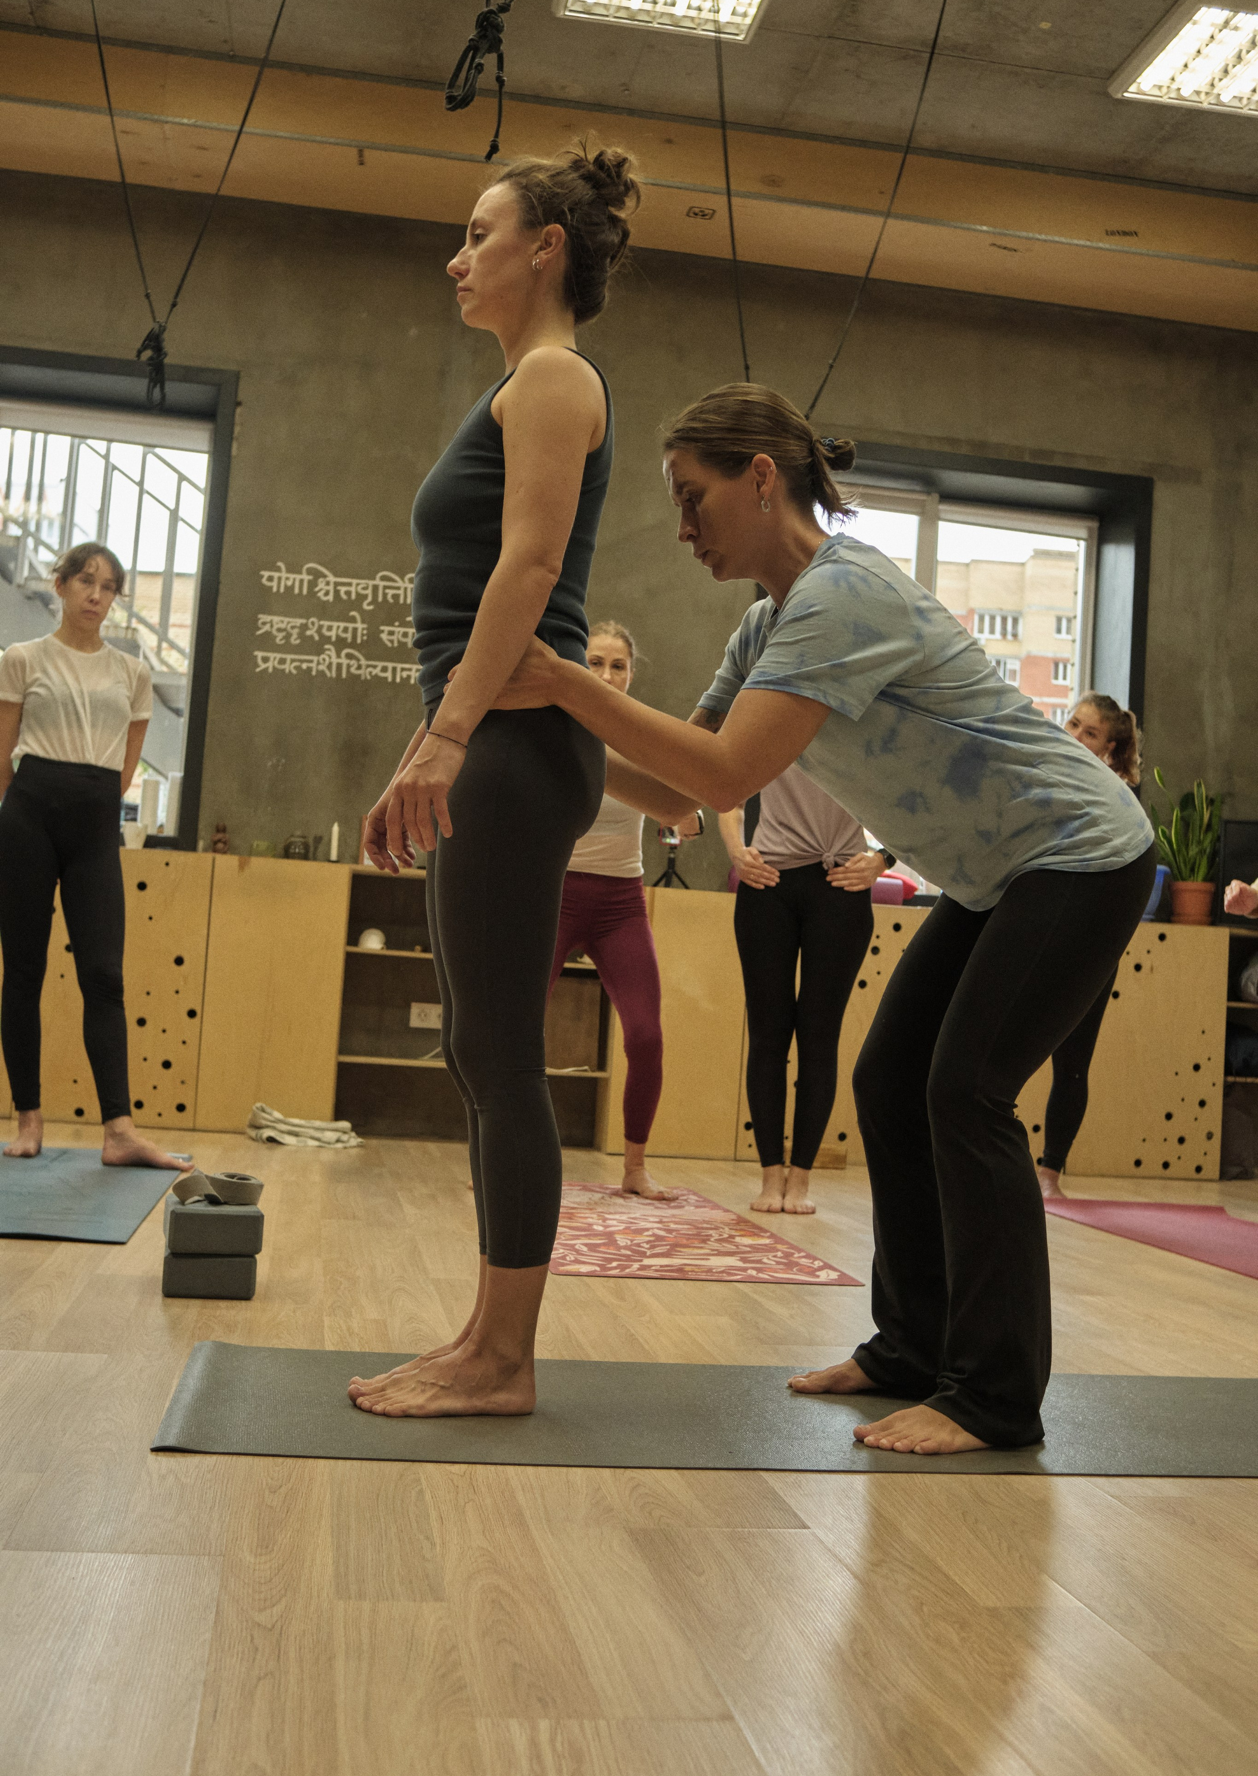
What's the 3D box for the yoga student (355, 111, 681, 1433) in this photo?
[{"bbox_3d":[-0.161,-0.169,2.421,0.320,1.660,0.460,4,-4,-9],"label":"yoga student"}]

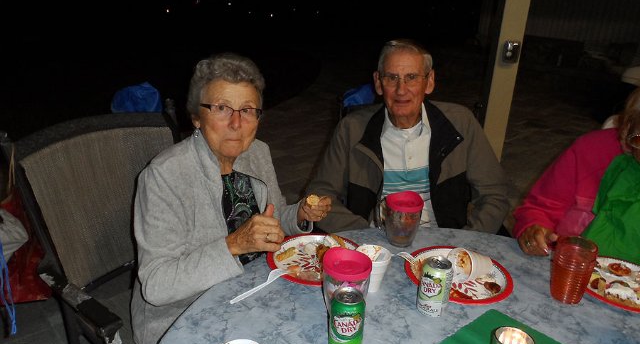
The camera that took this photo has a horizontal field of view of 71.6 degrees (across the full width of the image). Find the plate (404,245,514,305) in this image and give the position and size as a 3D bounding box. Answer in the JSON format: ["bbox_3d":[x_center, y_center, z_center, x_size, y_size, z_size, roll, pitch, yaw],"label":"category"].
[{"bbox_3d":[0.346,0.256,1.113,0.258,0.022,0.258,2,20,-1],"label":"plate"}]

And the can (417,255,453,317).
[{"bbox_3d":[0.252,0.252,0.968,0.066,0.122,0.066,2,20,-1],"label":"can"}]

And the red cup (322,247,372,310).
[{"bbox_3d":[0.056,0.244,0.945,0.104,0.135,0.104,2,20,-1],"label":"red cup"}]

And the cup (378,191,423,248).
[{"bbox_3d":[0.221,0.137,1.254,0.130,0.136,0.105,3,20,0],"label":"cup"}]

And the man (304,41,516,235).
[{"bbox_3d":[0.245,0.219,1.505,0.600,1.260,0.700,4,20,3],"label":"man"}]

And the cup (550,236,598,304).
[{"bbox_3d":[0.589,0.232,1.037,0.081,0.142,0.081,2,20,-1],"label":"cup"}]

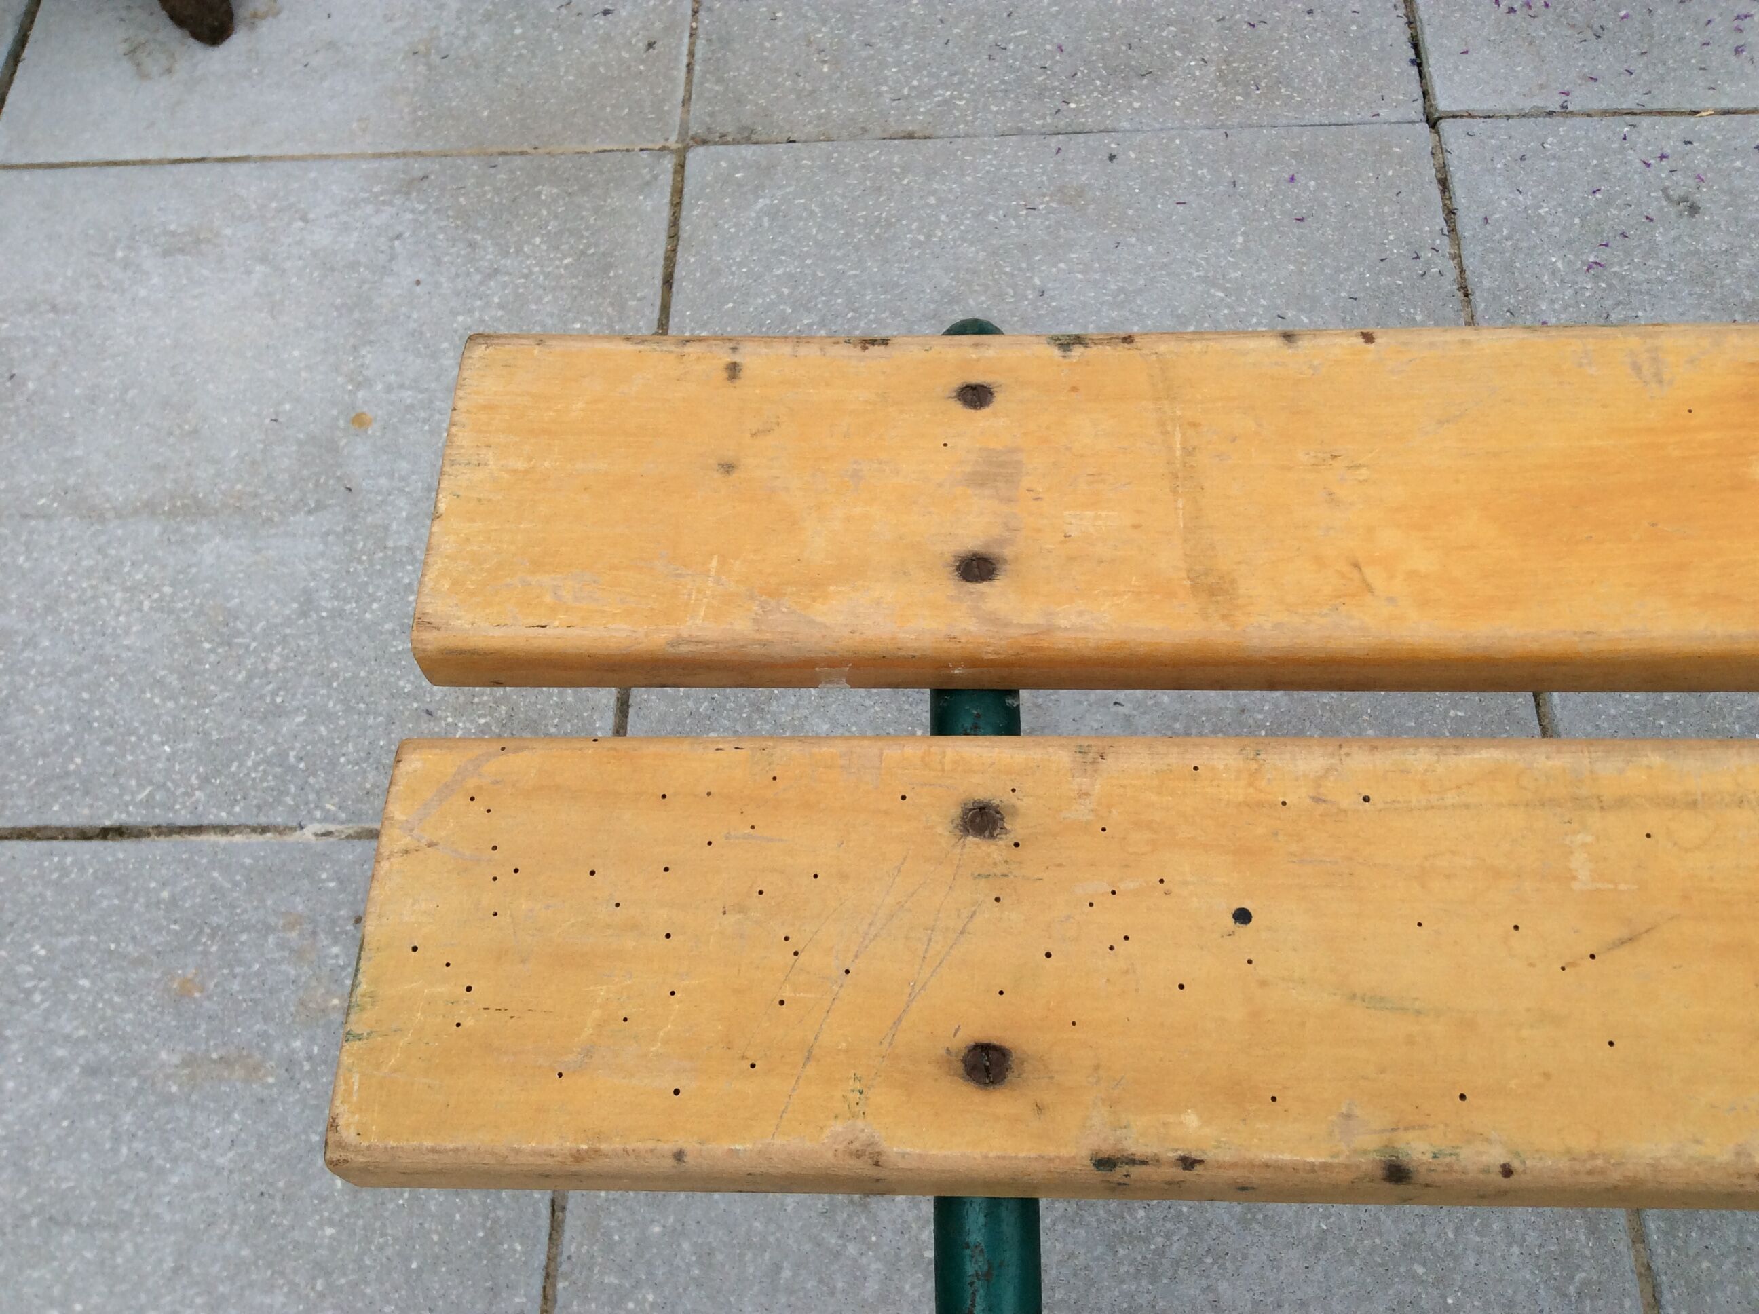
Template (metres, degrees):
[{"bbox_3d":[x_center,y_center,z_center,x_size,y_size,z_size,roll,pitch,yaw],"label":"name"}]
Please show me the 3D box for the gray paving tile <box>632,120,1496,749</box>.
[{"bbox_3d":[0.129,-0.141,1.160,0.580,0.045,0.580,0,62,4],"label":"gray paving tile"}]

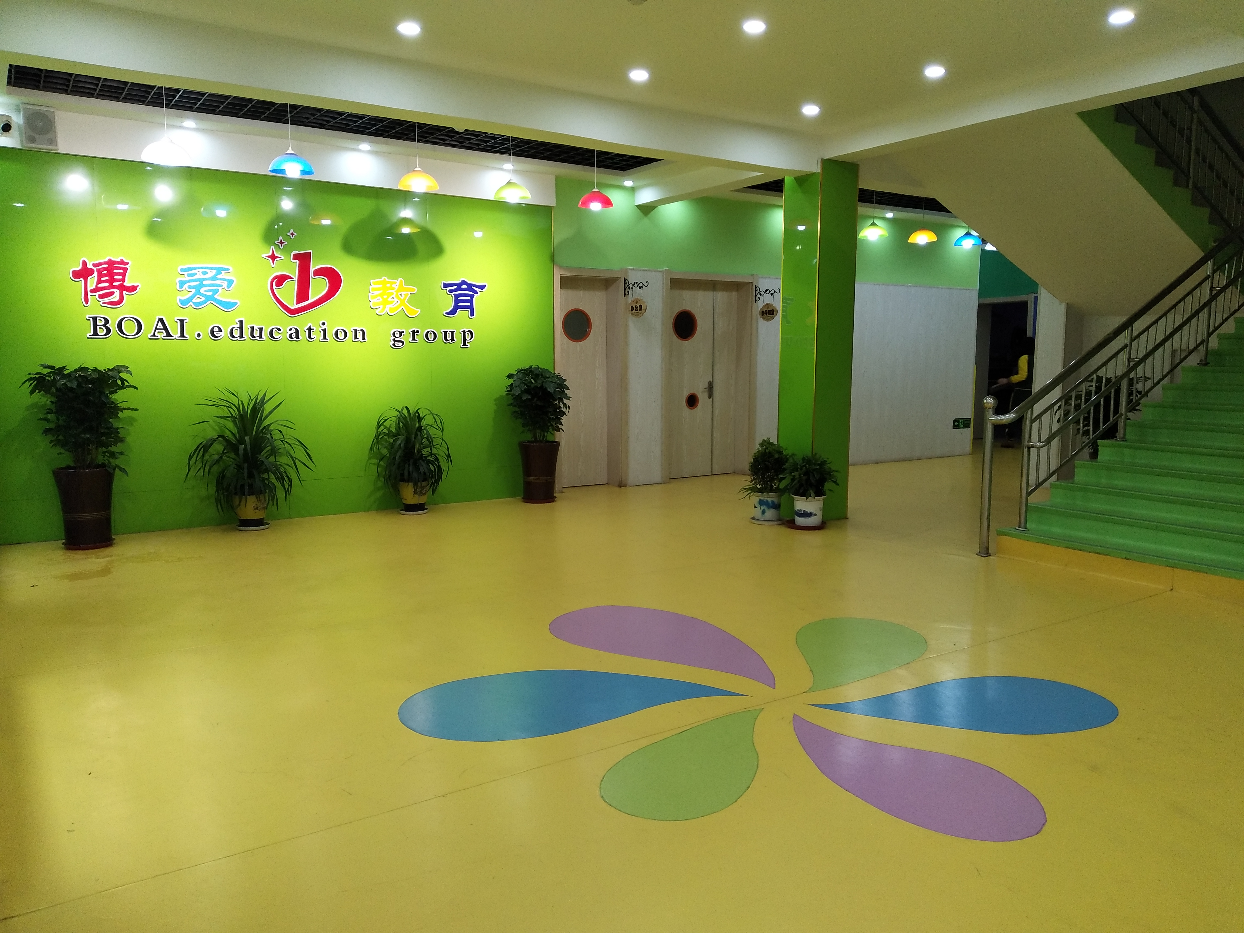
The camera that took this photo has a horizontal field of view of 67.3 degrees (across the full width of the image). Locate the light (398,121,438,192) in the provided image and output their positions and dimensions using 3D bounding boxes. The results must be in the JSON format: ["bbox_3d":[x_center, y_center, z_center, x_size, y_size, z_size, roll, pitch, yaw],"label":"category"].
[{"bbox_3d":[-1.553,-2.364,7.110,0.308,0.543,0.308,-4,8,-34],"label":"light"}]

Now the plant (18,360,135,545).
[{"bbox_3d":[-3.940,-0.079,6.775,0.700,1.320,0.672,-4,8,-34],"label":"plant"}]

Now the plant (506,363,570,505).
[{"bbox_3d":[-0.789,-0.311,8.689,0.610,1.260,0.560,0,7,0],"label":"plant"}]

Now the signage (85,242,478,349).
[{"bbox_3d":[-2.576,-1.428,7.614,3.290,0.930,0.050,-5,9,-34],"label":"signage"}]

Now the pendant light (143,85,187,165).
[{"bbox_3d":[-3.004,-2.239,6.130,0.308,0.524,0.308,-4,8,-34],"label":"pendant light"}]

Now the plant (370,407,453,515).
[{"bbox_3d":[-1.804,-0.060,7.986,0.690,0.930,0.600,-5,9,-34],"label":"plant"}]

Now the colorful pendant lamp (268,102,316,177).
[{"bbox_3d":[-2.255,-2.216,6.363,0.293,0.475,0.293,-5,9,-34],"label":"colorful pendant lamp"}]

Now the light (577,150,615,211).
[{"bbox_3d":[-0.222,-2.460,8.012,0.308,0.516,0.308,0,7,0],"label":"light"}]

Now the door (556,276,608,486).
[{"bbox_3d":[-0.468,-0.835,9.503,0.720,2.100,0.060,-5,9,-34],"label":"door"}]

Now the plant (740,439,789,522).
[{"bbox_3d":[1.234,0.111,7.925,0.385,0.710,0.378,0,7,0],"label":"plant"}]

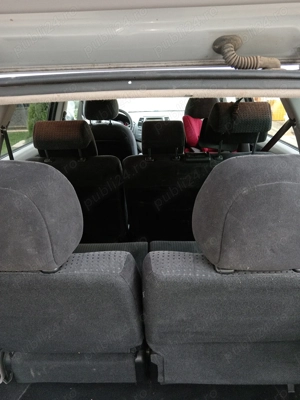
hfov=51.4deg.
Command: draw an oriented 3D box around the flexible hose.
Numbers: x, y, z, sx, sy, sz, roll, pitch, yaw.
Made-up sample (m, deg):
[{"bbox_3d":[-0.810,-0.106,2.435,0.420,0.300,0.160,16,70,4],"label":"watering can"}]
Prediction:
[{"bbox_3d":[0.168,-0.240,0.520,0.097,0.046,0.048,1,21,1],"label":"flexible hose"}]

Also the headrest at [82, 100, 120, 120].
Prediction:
[{"bbox_3d":[-0.351,-0.664,2.260,0.250,0.185,0.110,1,31,1],"label":"headrest"}]

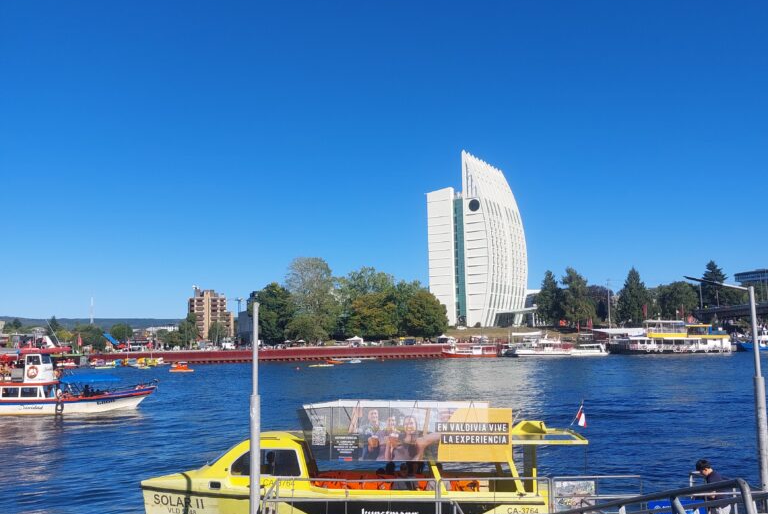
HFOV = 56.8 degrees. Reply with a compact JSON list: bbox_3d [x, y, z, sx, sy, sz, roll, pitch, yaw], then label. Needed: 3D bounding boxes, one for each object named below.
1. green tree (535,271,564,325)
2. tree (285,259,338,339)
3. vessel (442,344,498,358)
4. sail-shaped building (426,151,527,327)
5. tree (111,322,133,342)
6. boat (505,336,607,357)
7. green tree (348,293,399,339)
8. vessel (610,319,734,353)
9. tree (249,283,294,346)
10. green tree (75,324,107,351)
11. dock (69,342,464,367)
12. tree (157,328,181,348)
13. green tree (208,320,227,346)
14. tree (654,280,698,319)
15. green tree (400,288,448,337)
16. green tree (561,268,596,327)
[{"bbox_3d":[45.454,11.535,195.000,7.500,14.800,7.500,-1,-6,0],"label":"green tree"},{"bbox_3d":[-15.930,9.448,156.000,11.500,18.300,11.500,-1,-6,0],"label":"tree"},{"bbox_3d":[16.691,17.945,137.000,10.400,2.900,3.200,-1,-6,0],"label":"vessel"},{"bbox_3d":[36.110,-4.830,277.420,24.300,65.400,36.000,-5,-8,30],"label":"sail-shaped building"},{"bbox_3d":[-85.040,24.780,230.000,7.130,7.770,6.910,-1,-7,0],"label":"tree"},{"bbox_3d":[33.771,17.718,139.000,18.500,4.000,5.000,-1,-6,0],"label":"boat"},{"bbox_3d":[-3.250,18.900,220.000,15.490,15.180,15.030,-1,-7,0],"label":"green tree"},{"bbox_3d":[55.686,15.452,138.000,22.500,6.300,6.000,-1,-6,0],"label":"vessel"},{"bbox_3d":[-33.750,17.550,213.000,13.800,19.200,13.390,-1,-7,0],"label":"tree"},{"bbox_3d":[-80.610,22.250,195.000,8.790,7.960,8.530,-1,-7,0],"label":"green tree"},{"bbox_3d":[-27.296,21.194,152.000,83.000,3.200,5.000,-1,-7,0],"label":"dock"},{"bbox_3d":[-62.220,23.390,205.000,6.930,6.060,6.720,-1,-7,0],"label":"tree"},{"bbox_3d":[-48.070,22.090,205.000,5.200,8.080,5.040,-1,-7,0],"label":"green tree"},{"bbox_3d":[77.451,12.577,188.000,10.000,11.500,10.000,-1,-6,0],"label":"tree"},{"bbox_3d":[12.660,17.820,222.000,15.010,16.570,14.560,-1,-7,0],"label":"green tree"},{"bbox_3d":[68.490,14.260,250.000,12.680,21.130,12.300,-1,-7,0],"label":"green tree"}]

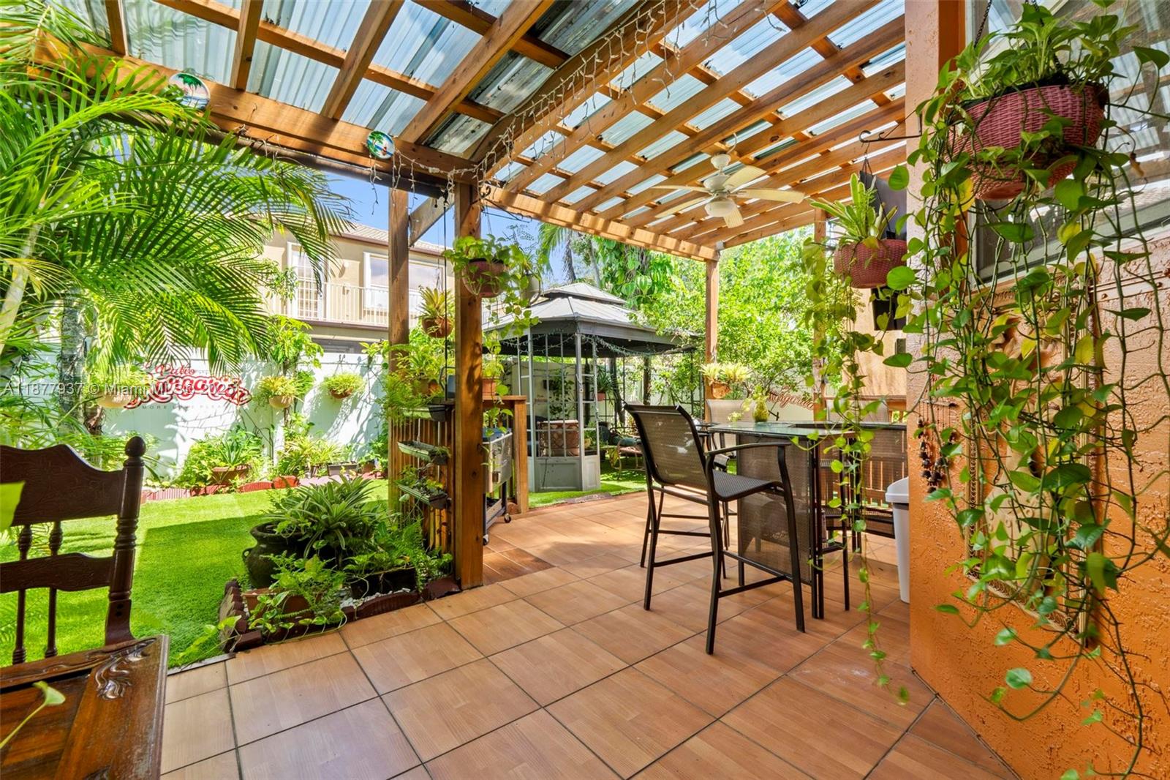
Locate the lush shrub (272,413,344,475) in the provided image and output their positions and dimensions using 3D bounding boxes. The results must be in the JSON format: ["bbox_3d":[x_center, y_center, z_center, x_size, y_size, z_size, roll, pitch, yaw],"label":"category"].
[{"bbox_3d":[-3.959,0.787,7.000,0.800,0.900,0.650,1,-1,-38],"label":"lush shrub"}]

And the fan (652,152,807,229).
[{"bbox_3d":[0.883,-1.331,3.170,1.040,0.430,1.040,0,-1,6],"label":"fan"}]

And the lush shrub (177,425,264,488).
[{"bbox_3d":[-4.790,0.870,6.400,0.950,0.820,0.750,1,-1,-38],"label":"lush shrub"}]

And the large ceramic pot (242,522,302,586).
[{"bbox_3d":[-1.843,1.008,2.938,0.410,0.360,0.390,0,-1,-32],"label":"large ceramic pot"}]

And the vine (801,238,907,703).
[{"bbox_3d":[1.102,0.281,1.994,0.380,1.780,0.300,1,-1,-38],"label":"vine"}]

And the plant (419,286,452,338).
[{"bbox_3d":[-1.135,-0.593,3.700,0.260,0.400,0.260,1,-1,-38],"label":"plant"}]

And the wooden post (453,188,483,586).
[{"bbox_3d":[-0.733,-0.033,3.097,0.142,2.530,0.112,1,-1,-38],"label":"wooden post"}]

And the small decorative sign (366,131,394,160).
[{"bbox_3d":[-1.206,-1.437,2.870,0.165,0.170,0.020,1,-1,-38],"label":"small decorative sign"}]

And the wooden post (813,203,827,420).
[{"bbox_3d":[1.866,-0.079,3.883,0.090,2.640,0.090,1,-1,-38],"label":"wooden post"}]

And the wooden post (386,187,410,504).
[{"bbox_3d":[-1.741,-0.299,4.560,0.140,3.214,0.140,1,-1,-38],"label":"wooden post"}]

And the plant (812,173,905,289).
[{"bbox_3d":[1.144,-0.662,2.030,0.360,0.460,0.330,1,-1,-38],"label":"plant"}]

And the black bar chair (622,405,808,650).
[{"bbox_3d":[0.677,0.693,2.721,0.766,1.188,0.620,0,-1,-26],"label":"black bar chair"}]

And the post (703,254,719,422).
[{"bbox_3d":[1.196,0.009,4.571,0.100,2.500,0.095,1,-1,-38],"label":"post"}]

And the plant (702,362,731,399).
[{"bbox_3d":[1.207,-0.084,4.470,0.240,0.330,0.220,1,-1,-38],"label":"plant"}]

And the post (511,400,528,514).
[{"bbox_3d":[-0.691,0.708,5.300,0.110,1.267,0.110,1,-1,-38],"label":"post"}]

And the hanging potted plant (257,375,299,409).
[{"bbox_3d":[-4.317,0.026,6.850,0.550,0.490,0.500,1,-1,-38],"label":"hanging potted plant"}]

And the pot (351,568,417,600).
[{"bbox_3d":[-1.186,1.099,2.862,0.370,0.160,0.210,0,-1,-30],"label":"pot"}]

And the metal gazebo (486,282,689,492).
[{"bbox_3d":[-0.080,-0.230,8.350,3.350,3.200,3.350,1,-1,-39],"label":"metal gazebo"}]

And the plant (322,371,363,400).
[{"bbox_3d":[-3.604,-0.061,7.250,0.570,0.430,0.500,1,-1,-38],"label":"plant"}]

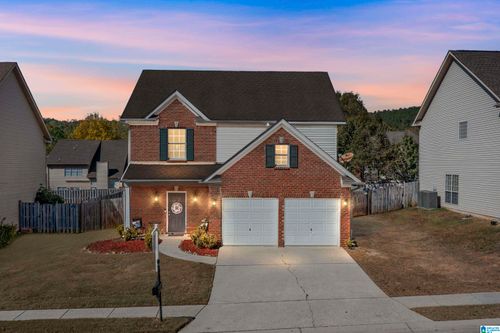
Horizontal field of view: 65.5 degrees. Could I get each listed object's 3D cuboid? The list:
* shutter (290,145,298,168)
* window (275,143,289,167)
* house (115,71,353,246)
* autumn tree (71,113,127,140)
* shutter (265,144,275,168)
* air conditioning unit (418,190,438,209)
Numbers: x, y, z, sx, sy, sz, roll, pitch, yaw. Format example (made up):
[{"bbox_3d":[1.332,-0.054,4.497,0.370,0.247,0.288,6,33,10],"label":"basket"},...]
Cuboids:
[{"bbox_3d":[1.966,-0.436,17.100,0.360,1.020,0.050,0,0,-1],"label":"shutter"},{"bbox_3d":[1.436,-0.460,17.180,0.660,0.980,0.100,0,0,-1],"label":"window"},{"bbox_3d":[-0.670,-1.020,21.900,11.000,9.150,10.200,0,0,-1],"label":"house"},{"bbox_3d":[-26.154,-2.099,68.000,10.000,13.500,10.000,0,0,-1],"label":"autumn tree"},{"bbox_3d":[0.905,-0.439,17.070,0.360,1.020,0.050,0,0,-1],"label":"shutter"},{"bbox_3d":[11.461,2.161,25.000,0.830,1.000,0.830,0,0,-1],"label":"air conditioning unit"}]

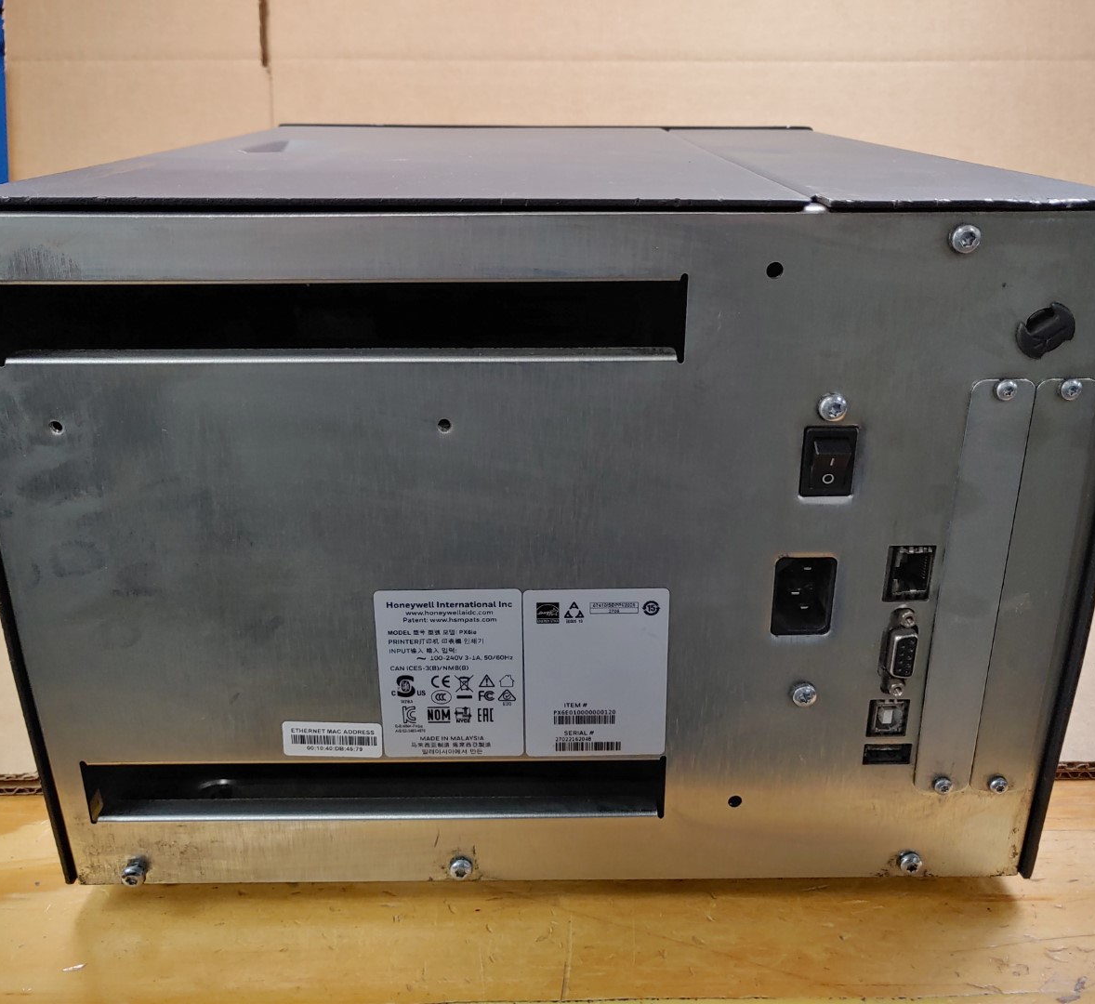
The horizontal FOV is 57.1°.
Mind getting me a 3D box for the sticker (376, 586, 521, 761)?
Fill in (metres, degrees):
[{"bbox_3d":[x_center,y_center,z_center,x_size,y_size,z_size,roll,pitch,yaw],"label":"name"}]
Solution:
[{"bbox_3d":[-0.031,0.057,0.325,0.046,0.062,0.001,0,20,0],"label":"sticker"}]

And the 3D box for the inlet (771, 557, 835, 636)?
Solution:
[{"bbox_3d":[0.081,0.027,0.324,0.019,0.027,0.016,0,20,0],"label":"inlet"}]

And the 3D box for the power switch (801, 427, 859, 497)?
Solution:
[{"bbox_3d":[0.084,-0.014,0.306,0.016,0.022,0.013,0,20,0],"label":"power switch"}]

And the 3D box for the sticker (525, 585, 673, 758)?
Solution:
[{"bbox_3d":[0.016,0.056,0.325,0.046,0.062,0.001,0,20,0],"label":"sticker"}]

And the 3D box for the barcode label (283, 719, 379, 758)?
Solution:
[{"bbox_3d":[-0.071,0.079,0.334,0.033,0.013,0.001,0,20,0],"label":"barcode label"}]

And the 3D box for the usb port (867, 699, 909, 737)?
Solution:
[{"bbox_3d":[0.113,0.069,0.338,0.013,0.014,0.013,0,20,0],"label":"usb port"}]

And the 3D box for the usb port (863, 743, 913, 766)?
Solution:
[{"bbox_3d":[0.114,0.083,0.343,0.016,0.008,0.012,0,20,0],"label":"usb port"}]

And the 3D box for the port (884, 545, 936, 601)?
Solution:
[{"bbox_3d":[0.113,0.020,0.321,0.015,0.019,0.014,0,20,0],"label":"port"}]

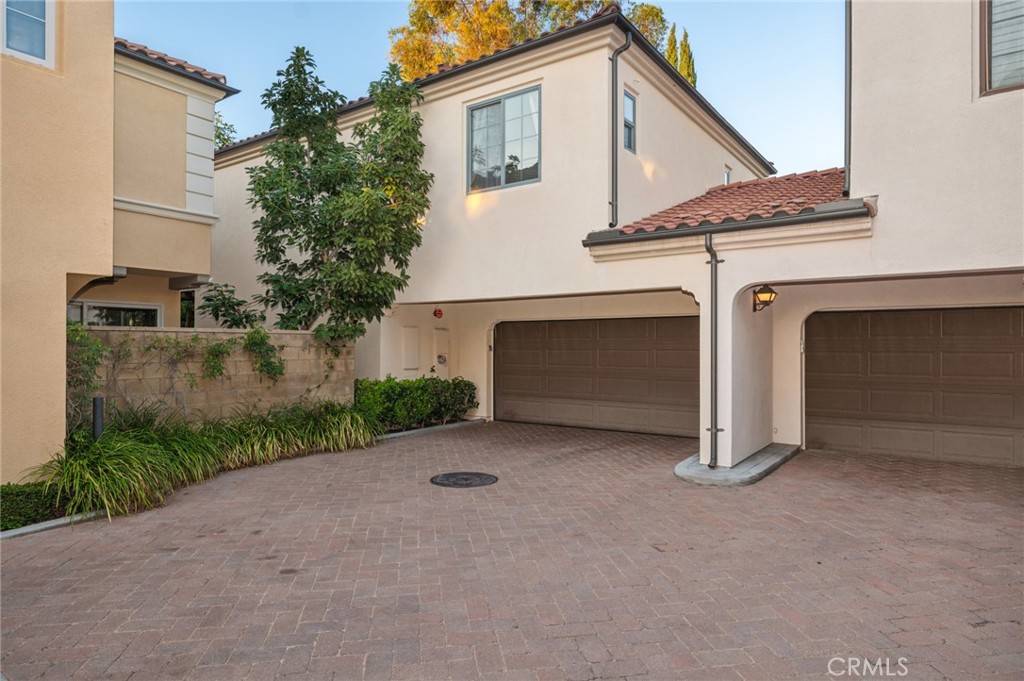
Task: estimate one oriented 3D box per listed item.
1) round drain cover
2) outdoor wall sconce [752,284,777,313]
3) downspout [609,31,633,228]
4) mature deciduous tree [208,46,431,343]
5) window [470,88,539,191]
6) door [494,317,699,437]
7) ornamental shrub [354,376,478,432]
[{"bbox_3d":[-0.600,1.775,7.540,0.855,0.040,0.855,0,0,0],"label":"round drain cover"},{"bbox_3d":[3.666,-0.610,8.648,0.280,0.400,0.235,0,0,35],"label":"outdoor wall sconce"},{"bbox_3d":[1.589,-3.070,8.717,0.300,2.880,0.170,0,0,35],"label":"downspout"},{"bbox_3d":[-3.429,-1.750,10.494,3.400,7.050,2.900,0,0,35],"label":"mature deciduous tree"},{"bbox_3d":[-0.152,-3.300,9.957,1.530,1.540,0.100,0,0,35],"label":"window"},{"bbox_3d":[1.615,0.670,11.660,4.870,2.150,0.080,0,0,35],"label":"door"},{"bbox_3d":[-1.944,1.250,12.078,0.950,0.950,3.000,0,0,35],"label":"ornamental shrub"}]

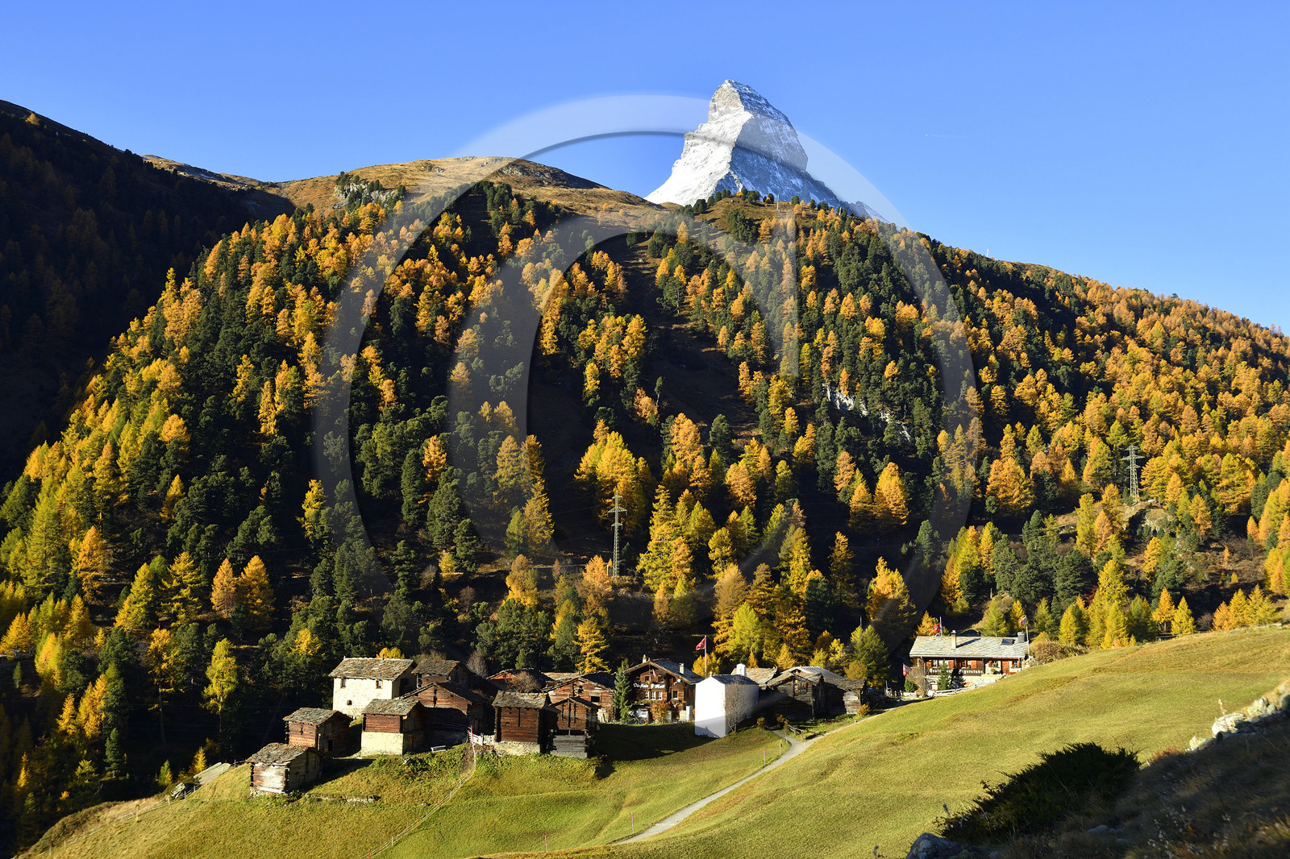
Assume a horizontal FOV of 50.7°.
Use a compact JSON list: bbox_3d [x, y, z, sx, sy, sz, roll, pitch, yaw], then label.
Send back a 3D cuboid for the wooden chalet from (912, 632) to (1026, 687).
[{"bbox_3d":[51.120,36.426,211.830,18.000,8.300,11.000,-4,-11,22],"label":"wooden chalet"}]

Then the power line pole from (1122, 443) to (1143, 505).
[{"bbox_3d":[194.007,17.701,540.101,9.600,23.500,2.900,-10,-14,44],"label":"power line pole"}]

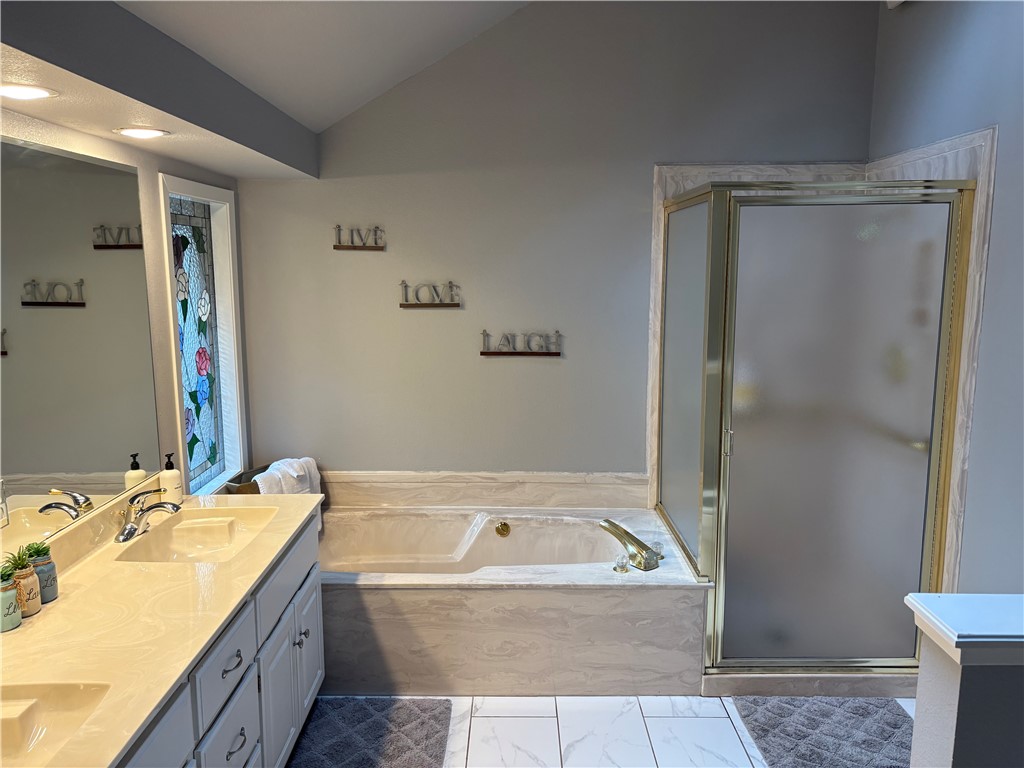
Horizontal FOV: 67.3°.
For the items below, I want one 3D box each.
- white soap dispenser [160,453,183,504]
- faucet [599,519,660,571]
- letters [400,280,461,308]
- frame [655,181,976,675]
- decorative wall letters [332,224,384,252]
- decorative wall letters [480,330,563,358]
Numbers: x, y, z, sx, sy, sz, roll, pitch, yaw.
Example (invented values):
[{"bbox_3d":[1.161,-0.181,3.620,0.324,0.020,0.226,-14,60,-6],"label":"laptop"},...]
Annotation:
[{"bbox_3d":[-1.174,0.326,2.656,0.071,0.173,0.071,0,9,1],"label":"white soap dispenser"},{"bbox_3d":[0.440,0.618,2.982,0.072,0.128,0.273,-8,11,-39],"label":"faucet"},{"bbox_3d":[-0.364,-0.400,3.450,0.269,0.124,0.030,0,9,1],"label":"letters"},{"bbox_3d":[1.113,0.143,3.116,0.890,1.786,0.833,0,9,1],"label":"frame"},{"bbox_3d":[-0.677,-0.649,3.413,0.227,0.113,0.030,0,9,1],"label":"decorative wall letters"},{"bbox_3d":[0.042,-0.182,3.480,0.365,0.118,0.030,0,9,1],"label":"decorative wall letters"}]

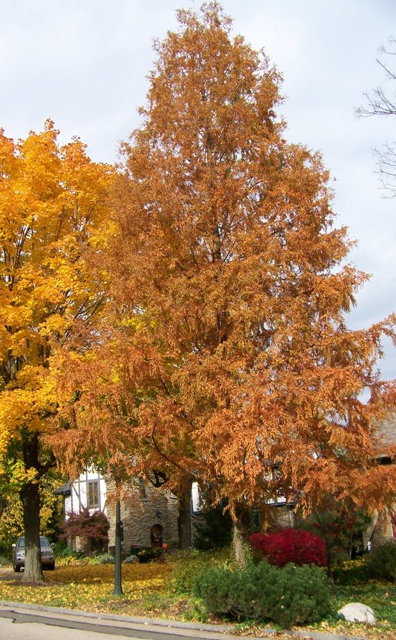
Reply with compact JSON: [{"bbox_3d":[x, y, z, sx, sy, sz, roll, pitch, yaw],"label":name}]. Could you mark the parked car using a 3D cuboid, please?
[{"bbox_3d":[-7.965,11.279,31.294,1.850,1.632,4.650,4,-19,-16],"label":"parked car"}]

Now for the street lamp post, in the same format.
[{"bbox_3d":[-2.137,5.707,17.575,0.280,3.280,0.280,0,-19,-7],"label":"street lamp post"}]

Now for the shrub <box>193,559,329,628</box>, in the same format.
[{"bbox_3d":[1.107,4.819,11.521,2.400,1.003,1.900,-3,-18,4],"label":"shrub"}]

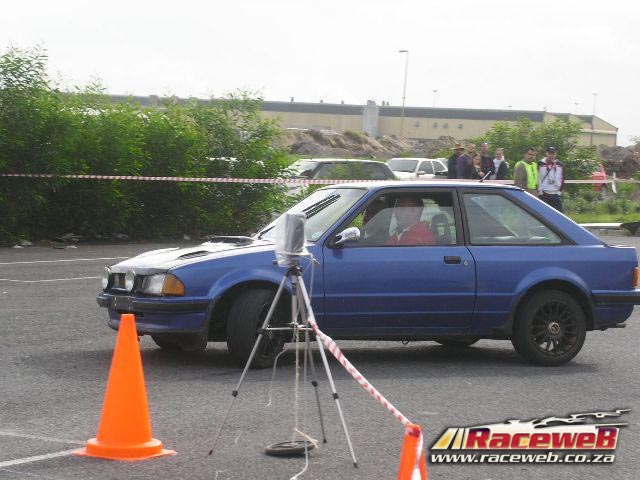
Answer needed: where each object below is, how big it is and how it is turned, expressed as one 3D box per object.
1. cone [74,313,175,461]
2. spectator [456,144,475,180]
[{"bbox_3d":[-1.002,0.745,10.939,0.390,0.725,0.390,4,3,40],"label":"cone"},{"bbox_3d":[3.136,-1.162,45.488,0.500,1.780,0.330,0,3,-33],"label":"spectator"}]

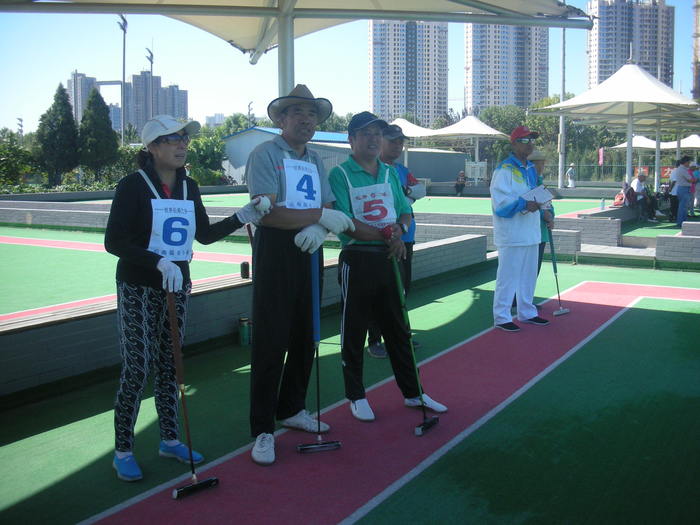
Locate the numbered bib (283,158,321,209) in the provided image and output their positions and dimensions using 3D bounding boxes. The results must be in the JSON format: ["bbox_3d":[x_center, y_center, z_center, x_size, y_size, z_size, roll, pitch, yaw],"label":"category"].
[{"bbox_3d":[-0.229,-0.356,3.362,0.205,0.260,0.035,-3,8,-24],"label":"numbered bib"}]

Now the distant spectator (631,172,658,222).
[{"bbox_3d":[7.375,-1.616,17.736,0.680,1.250,0.520,5,8,33],"label":"distant spectator"}]

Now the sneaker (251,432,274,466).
[{"bbox_3d":[-0.412,0.877,3.448,0.106,0.105,0.280,0,7,-2],"label":"sneaker"}]

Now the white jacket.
[{"bbox_3d":[1.480,-0.554,6.330,0.370,0.770,0.520,4,8,30],"label":"white jacket"}]

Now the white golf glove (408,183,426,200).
[{"bbox_3d":[0.477,-0.501,4.999,0.120,0.130,0.130,-8,11,-44],"label":"white golf glove"}]

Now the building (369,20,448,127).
[{"bbox_3d":[36.719,-103.307,442.608,47.500,98.000,18.000,-1,7,-8],"label":"building"}]

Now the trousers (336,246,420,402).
[{"bbox_3d":[0.162,0.349,3.950,0.420,0.870,0.290,-4,9,-25],"label":"trousers"}]

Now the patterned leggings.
[{"bbox_3d":[-0.925,0.422,3.278,0.370,0.860,0.260,-6,9,-40],"label":"patterned leggings"}]

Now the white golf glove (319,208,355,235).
[{"bbox_3d":[-0.064,-0.195,3.332,0.160,0.100,0.100,25,6,6],"label":"white golf glove"}]

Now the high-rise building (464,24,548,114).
[{"bbox_3d":[92.215,-100.332,418.793,45.000,98.000,18.000,-1,7,-8],"label":"high-rise building"}]

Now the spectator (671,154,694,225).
[{"bbox_3d":[7.468,-1.588,15.784,0.400,1.620,0.480,2,8,15],"label":"spectator"}]

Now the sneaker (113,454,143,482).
[{"bbox_3d":[-1.012,0.916,3.222,0.090,0.085,0.240,-5,9,-35],"label":"sneaker"}]

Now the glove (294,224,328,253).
[{"bbox_3d":[-0.175,-0.109,3.210,0.150,0.150,0.120,0,8,0],"label":"glove"}]

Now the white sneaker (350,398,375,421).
[{"bbox_3d":[0.070,0.788,3.999,0.100,0.100,0.270,-2,8,-15],"label":"white sneaker"}]

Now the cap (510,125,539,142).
[{"bbox_3d":[1.547,-1.136,6.257,0.255,0.150,0.175,3,8,25],"label":"cap"}]

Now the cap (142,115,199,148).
[{"bbox_3d":[-0.770,-0.561,3.029,0.260,0.140,0.175,-13,0,33],"label":"cap"}]

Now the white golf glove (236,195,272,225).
[{"bbox_3d":[-0.434,-0.234,3.216,0.150,0.110,0.110,18,6,-6],"label":"white golf glove"}]

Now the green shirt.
[{"bbox_3d":[0.110,-0.349,3.987,0.460,0.530,0.280,-3,8,-25],"label":"green shirt"}]

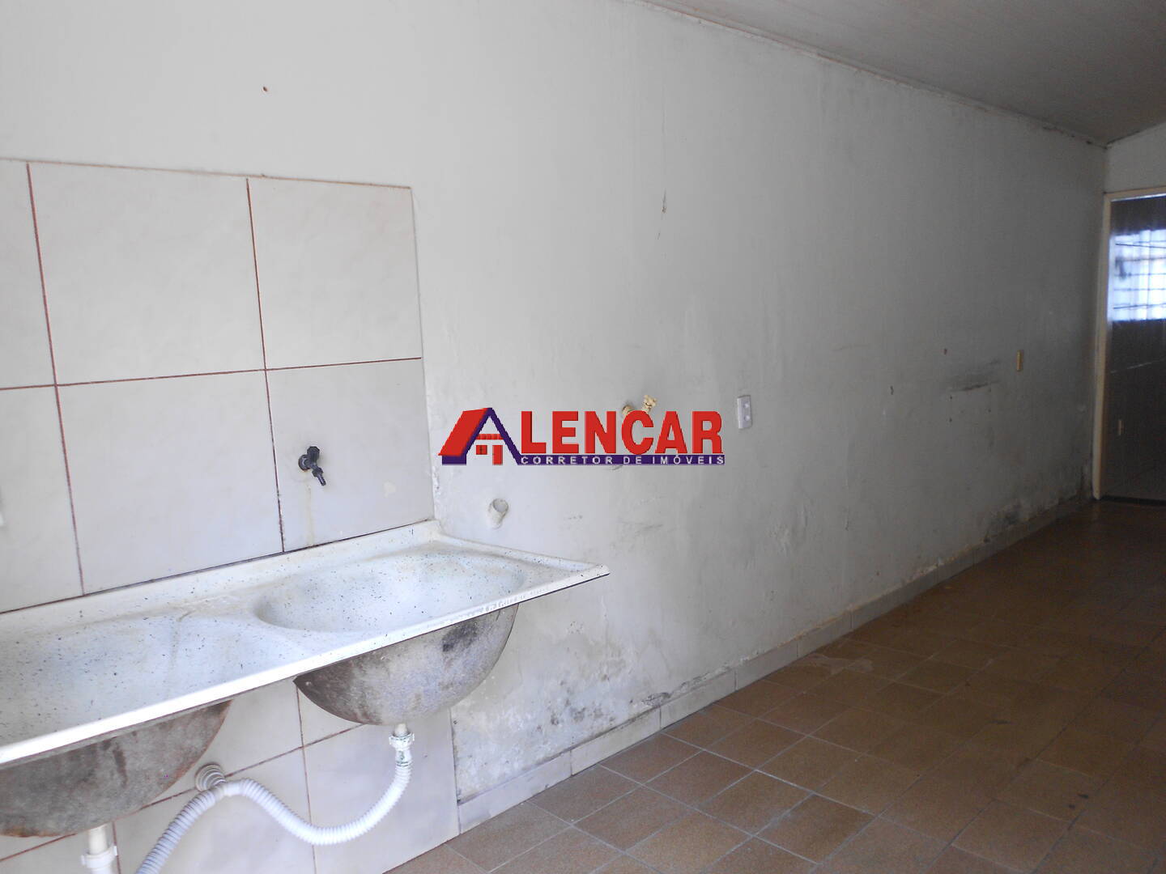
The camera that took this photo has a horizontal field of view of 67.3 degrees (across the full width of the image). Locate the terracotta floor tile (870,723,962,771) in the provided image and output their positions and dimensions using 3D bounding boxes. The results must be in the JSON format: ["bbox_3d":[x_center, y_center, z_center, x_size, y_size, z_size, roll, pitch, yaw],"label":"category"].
[{"bbox_3d":[1.104,1.030,2.898,0.297,0.010,0.203,-10,9,-42],"label":"terracotta floor tile"}]

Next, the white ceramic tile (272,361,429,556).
[{"bbox_3d":[-0.576,0.033,2.226,0.428,0.433,0.009,-10,9,-42],"label":"white ceramic tile"}]

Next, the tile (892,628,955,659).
[{"bbox_3d":[1.461,0.888,3.761,0.294,0.009,0.200,-10,9,-42],"label":"tile"}]

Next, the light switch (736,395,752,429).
[{"bbox_3d":[0.623,-0.095,3.361,0.076,0.118,0.012,-9,9,-43],"label":"light switch"}]

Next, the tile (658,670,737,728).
[{"bbox_3d":[0.427,0.960,3.230,0.431,0.083,0.010,-9,9,-43],"label":"tile"}]

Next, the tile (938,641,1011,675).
[{"bbox_3d":[1.612,0.912,3.631,0.297,0.010,0.203,-10,9,-42],"label":"tile"}]

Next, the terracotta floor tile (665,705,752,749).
[{"bbox_3d":[0.448,1.034,3.121,0.296,0.010,0.203,-9,9,-43],"label":"terracotta floor tile"}]

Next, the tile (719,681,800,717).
[{"bbox_3d":[0.661,0.986,3.289,0.294,0.010,0.201,-9,9,-43],"label":"tile"}]

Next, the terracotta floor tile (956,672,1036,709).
[{"bbox_3d":[1.525,0.945,3.259,0.294,0.009,0.200,-10,9,-42],"label":"terracotta floor tile"}]

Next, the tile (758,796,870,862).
[{"bbox_3d":[0.648,1.084,2.434,0.294,0.010,0.201,-9,9,-43],"label":"tile"}]

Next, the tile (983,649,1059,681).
[{"bbox_3d":[1.760,0.919,3.507,0.297,0.010,0.203,-10,9,-42],"label":"tile"}]

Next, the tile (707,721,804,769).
[{"bbox_3d":[0.588,1.036,2.951,0.294,0.009,0.200,-10,9,-42],"label":"tile"}]

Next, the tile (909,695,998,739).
[{"bbox_3d":[1.301,0.976,3.041,0.294,0.010,0.201,-9,9,-43],"label":"tile"}]

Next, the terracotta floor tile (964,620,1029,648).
[{"bbox_3d":[1.828,0.872,3.859,0.297,0.010,0.203,-10,9,-42],"label":"terracotta floor tile"}]

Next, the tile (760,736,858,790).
[{"bbox_3d":[0.733,1.052,2.819,0.296,0.010,0.203,-9,9,-43],"label":"tile"}]

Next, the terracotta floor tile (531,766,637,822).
[{"bbox_3d":[0.009,1.106,2.712,0.296,0.010,0.203,-9,9,-43],"label":"terracotta floor tile"}]

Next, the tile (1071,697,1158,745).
[{"bbox_3d":[1.829,0.976,3.005,0.297,0.010,0.203,-10,9,-42],"label":"tile"}]

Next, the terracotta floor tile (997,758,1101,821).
[{"bbox_3d":[1.390,1.050,2.601,0.297,0.010,0.203,-10,9,-42],"label":"terracotta floor tile"}]

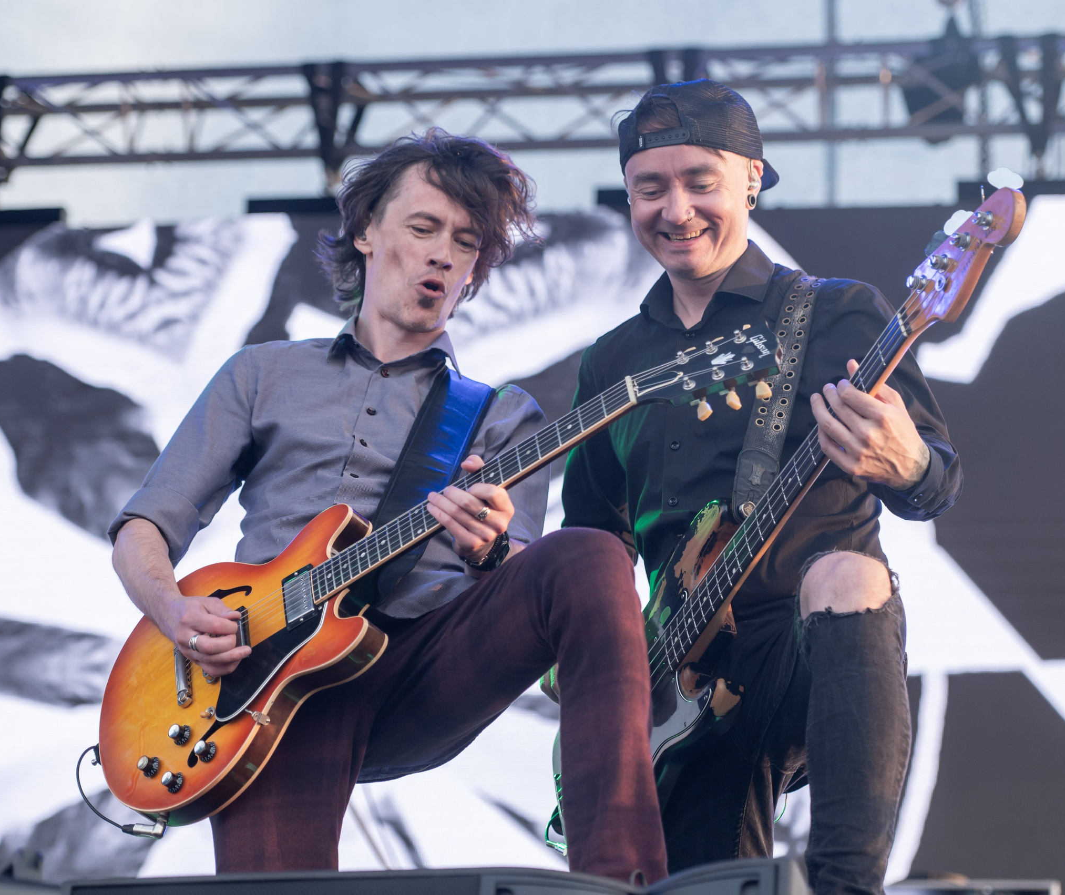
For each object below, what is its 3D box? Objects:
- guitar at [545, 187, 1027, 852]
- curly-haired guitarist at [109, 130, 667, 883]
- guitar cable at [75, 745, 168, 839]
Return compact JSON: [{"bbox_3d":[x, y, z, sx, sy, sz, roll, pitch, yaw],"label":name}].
[{"bbox_3d":[0.291,0.115,4.226,0.075,0.335,1.165,15,-50,-23],"label":"guitar"},{"bbox_3d":[-0.180,0.320,4.099,0.690,1.600,0.680,1,-15,5],"label":"curly-haired guitarist"},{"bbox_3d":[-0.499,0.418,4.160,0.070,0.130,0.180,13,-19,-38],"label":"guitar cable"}]

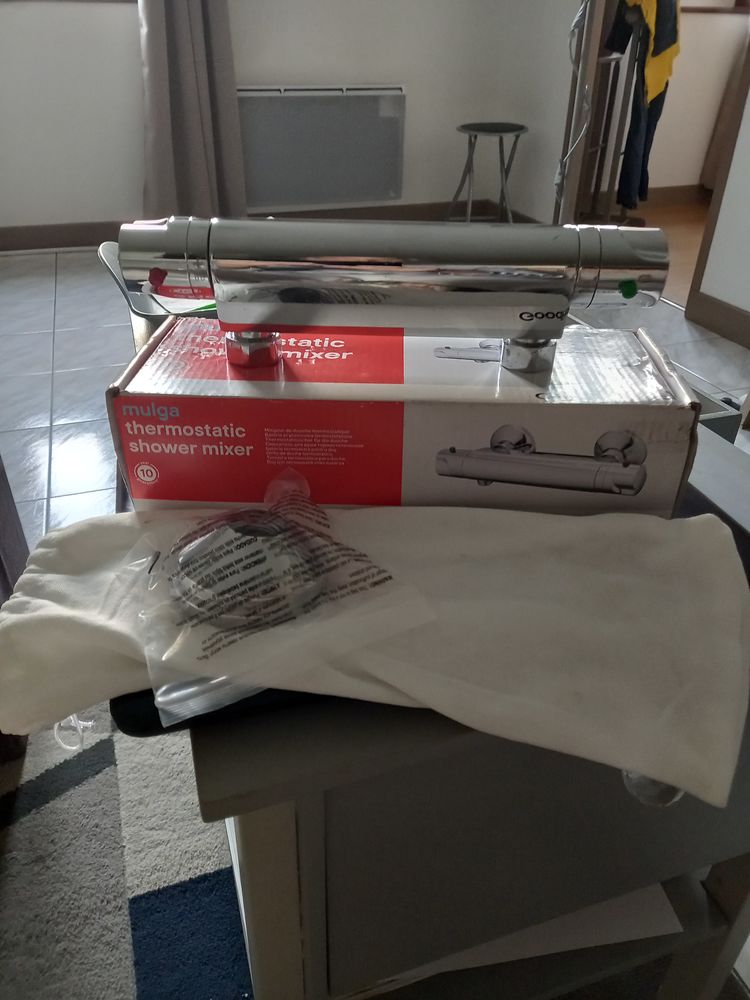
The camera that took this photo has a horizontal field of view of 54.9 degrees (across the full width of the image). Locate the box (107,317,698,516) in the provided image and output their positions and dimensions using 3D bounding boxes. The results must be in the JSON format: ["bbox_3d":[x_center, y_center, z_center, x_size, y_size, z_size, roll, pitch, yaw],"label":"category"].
[{"bbox_3d":[0.014,-0.048,0.415,0.289,0.071,0.112,1,32,0],"label":"box"}]

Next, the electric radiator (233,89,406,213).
[{"bbox_3d":[-0.261,-1.526,3.129,0.814,0.452,0.085,-10,33,-17],"label":"electric radiator"}]

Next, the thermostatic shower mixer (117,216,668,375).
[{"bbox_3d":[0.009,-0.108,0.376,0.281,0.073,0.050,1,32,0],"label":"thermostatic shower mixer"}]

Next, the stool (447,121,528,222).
[{"bbox_3d":[0.500,-1.394,3.195,0.310,0.462,0.320,-1,32,-3],"label":"stool"}]

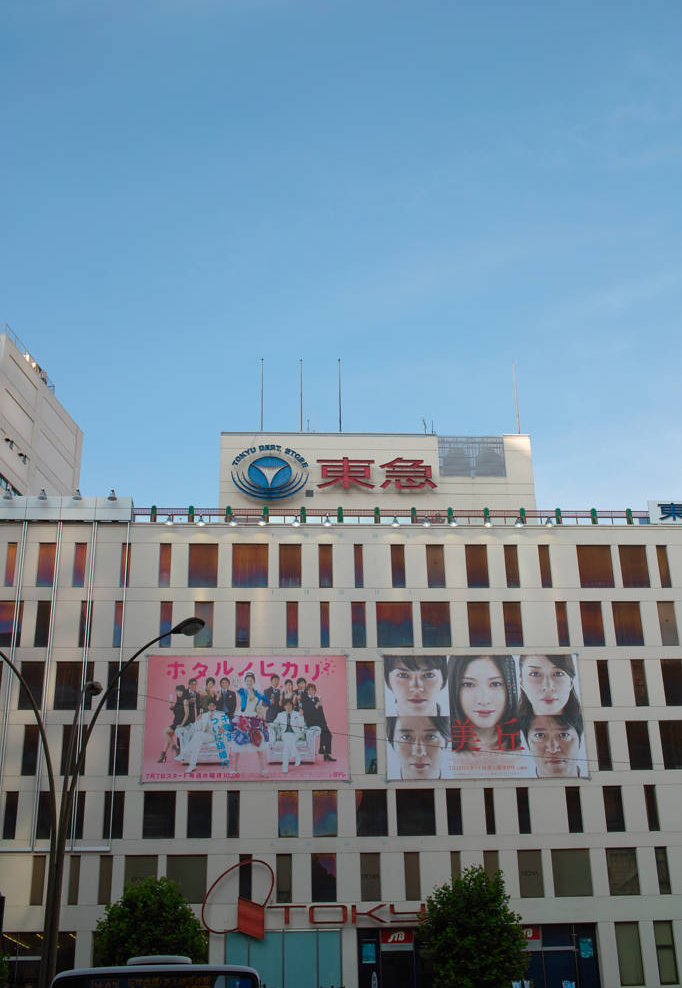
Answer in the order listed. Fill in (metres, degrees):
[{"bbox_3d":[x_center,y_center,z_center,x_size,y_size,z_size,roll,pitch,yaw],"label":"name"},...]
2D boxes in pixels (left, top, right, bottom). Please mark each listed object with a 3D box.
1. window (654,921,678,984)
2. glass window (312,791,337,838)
[{"bbox_3d":[18.777,26.479,67.259,1.097,3.437,0.150,0,-21,-4],"label":"window"},{"bbox_3d":[-0.928,18.913,68.971,1.463,2.662,0.200,0,-22,-4],"label":"glass window"}]

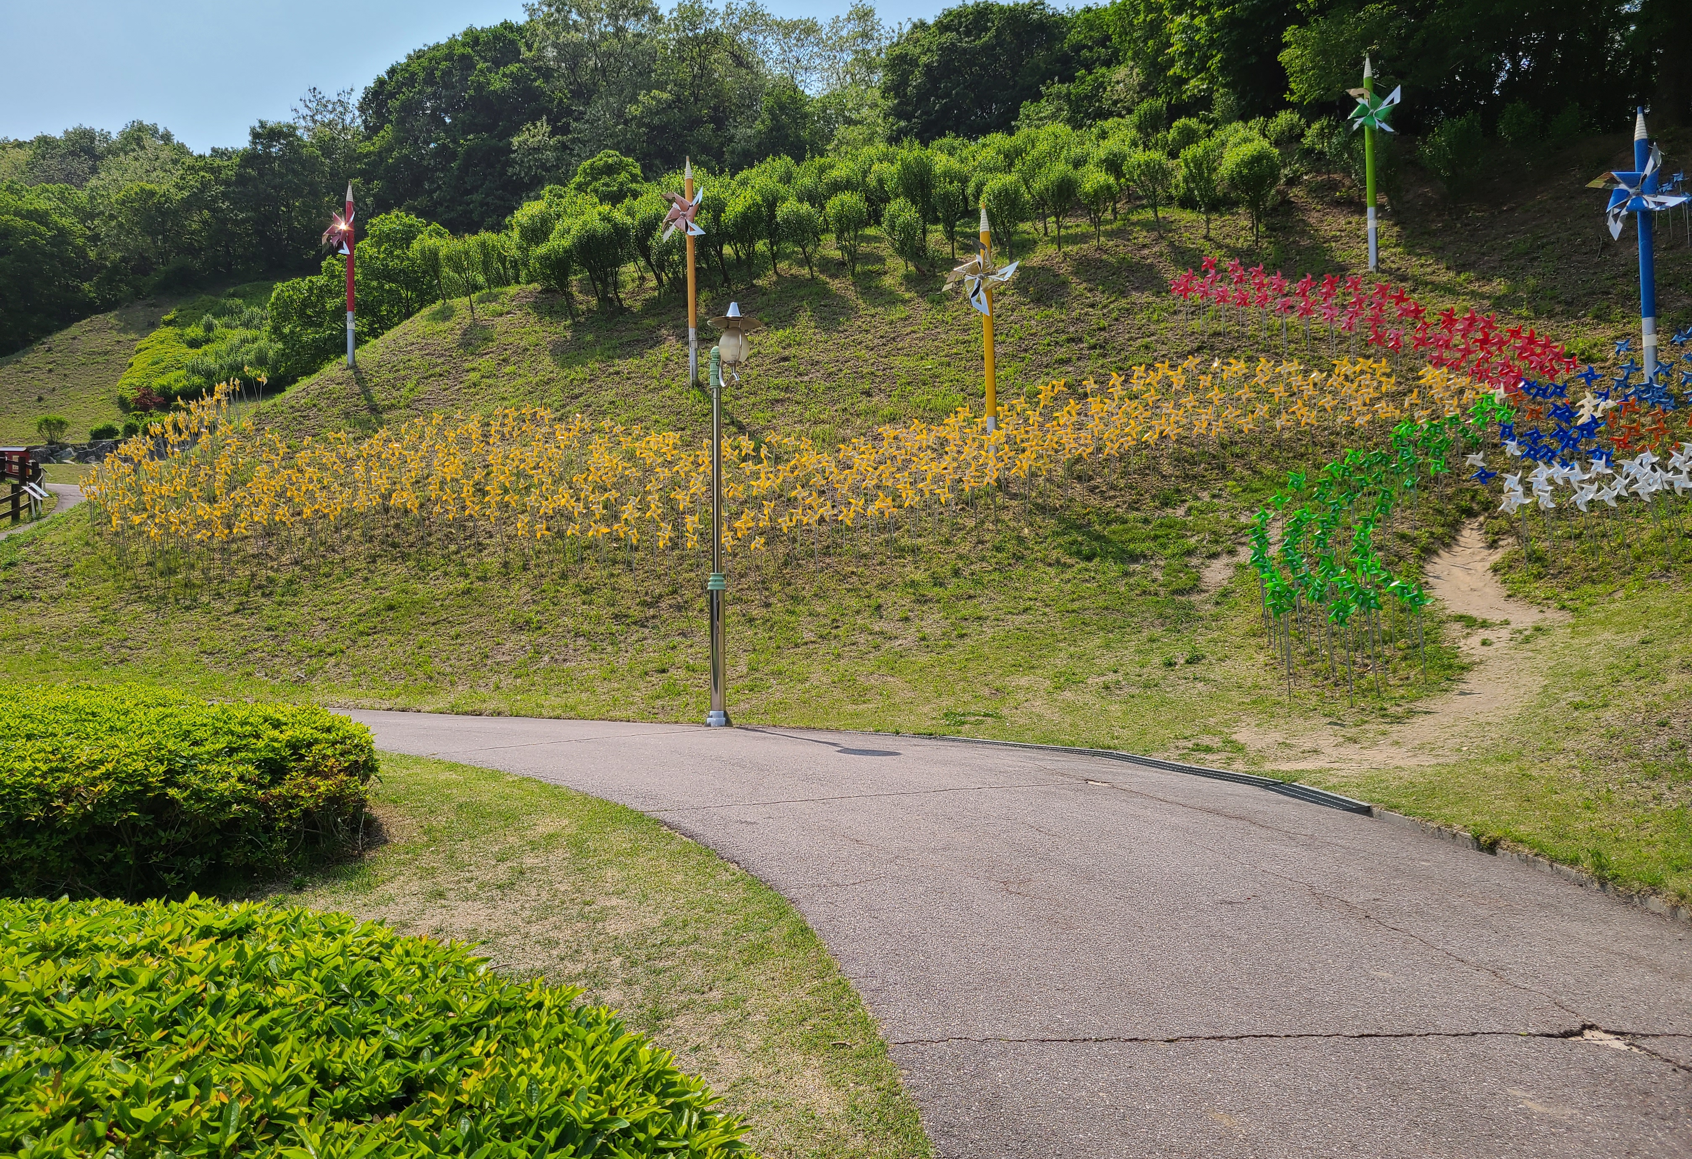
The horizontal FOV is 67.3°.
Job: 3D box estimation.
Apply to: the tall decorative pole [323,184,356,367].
[{"bbox_3d":[-11.508,-6.938,29.000,0.950,4.190,0.500,-1,-1,13],"label":"tall decorative pole"}]

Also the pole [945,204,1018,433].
[{"bbox_3d":[2.239,-4.013,20.800,1.200,4.280,0.500,-1,-1,22],"label":"pole"}]

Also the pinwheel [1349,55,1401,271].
[{"bbox_3d":[10.072,-7.949,24.300,1.030,4.150,0.500,-1,-1,14],"label":"pinwheel"}]

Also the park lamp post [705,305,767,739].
[{"bbox_3d":[-1.233,-0.724,14.200,0.640,4.740,0.680,0,-1,-37],"label":"park lamp post"}]

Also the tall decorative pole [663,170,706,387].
[{"bbox_3d":[-3.324,-6.347,26.300,1.000,4.730,0.500,-1,-1,18],"label":"tall decorative pole"}]

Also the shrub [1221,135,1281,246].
[{"bbox_3d":[9.371,-8.930,29.300,1.400,2.410,1.400,-1,-1,0],"label":"shrub"}]

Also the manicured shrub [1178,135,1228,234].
[{"bbox_3d":[8.638,-9.500,30.700,1.200,2.430,1.200,-1,-1,0],"label":"manicured shrub"}]

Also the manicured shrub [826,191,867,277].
[{"bbox_3d":[0.017,-8.922,32.800,1.100,2.180,1.100,-1,-1,0],"label":"manicured shrub"}]

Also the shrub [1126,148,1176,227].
[{"bbox_3d":[7.567,-9.678,31.700,1.250,2.180,1.250,-1,-1,0],"label":"shrub"}]

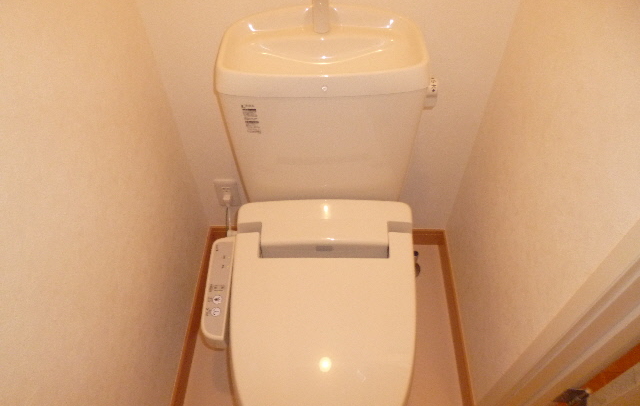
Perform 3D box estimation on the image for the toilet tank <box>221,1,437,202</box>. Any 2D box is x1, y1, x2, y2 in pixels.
[{"bbox_3d":[0.005,-0.175,0.969,0.378,0.410,0.250,1,50,1],"label":"toilet tank"}]

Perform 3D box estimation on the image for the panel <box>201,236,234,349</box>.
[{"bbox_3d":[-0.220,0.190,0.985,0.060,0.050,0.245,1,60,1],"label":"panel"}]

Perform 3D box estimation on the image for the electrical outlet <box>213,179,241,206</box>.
[{"bbox_3d":[-0.282,-0.025,1.363,0.070,0.118,0.012,1,50,1],"label":"electrical outlet"}]

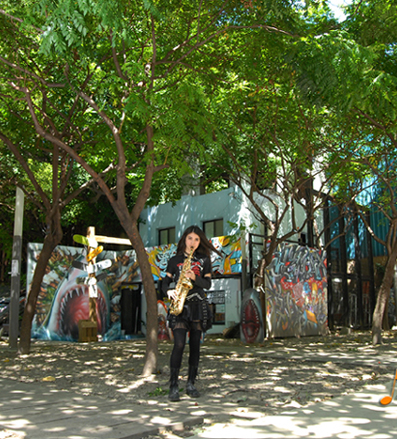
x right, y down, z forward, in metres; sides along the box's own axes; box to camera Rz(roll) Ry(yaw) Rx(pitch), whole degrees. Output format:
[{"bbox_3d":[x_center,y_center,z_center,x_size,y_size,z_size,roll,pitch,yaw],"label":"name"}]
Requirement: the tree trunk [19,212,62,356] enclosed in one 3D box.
[{"bbox_3d":[-3.040,1.162,9.598,0.680,2.820,0.450,0,-10,0],"label":"tree trunk"}]

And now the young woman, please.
[{"bbox_3d":[-0.090,0.876,4.770,0.580,1.640,0.460,0,-10,0],"label":"young woman"}]

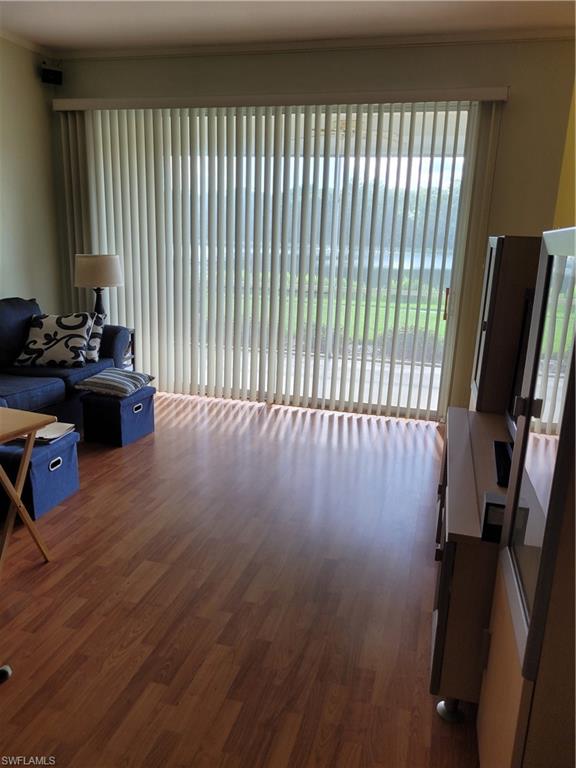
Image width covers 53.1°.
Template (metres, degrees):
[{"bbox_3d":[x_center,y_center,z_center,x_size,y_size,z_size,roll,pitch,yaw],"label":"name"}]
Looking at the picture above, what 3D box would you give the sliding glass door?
[{"bbox_3d":[-0.312,-0.988,4.767,3.377,2.388,0.100,6,15,14],"label":"sliding glass door"}]

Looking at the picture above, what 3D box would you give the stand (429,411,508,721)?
[{"bbox_3d":[0.864,0.614,2.291,0.537,0.651,1.299,6,15,14],"label":"stand"}]

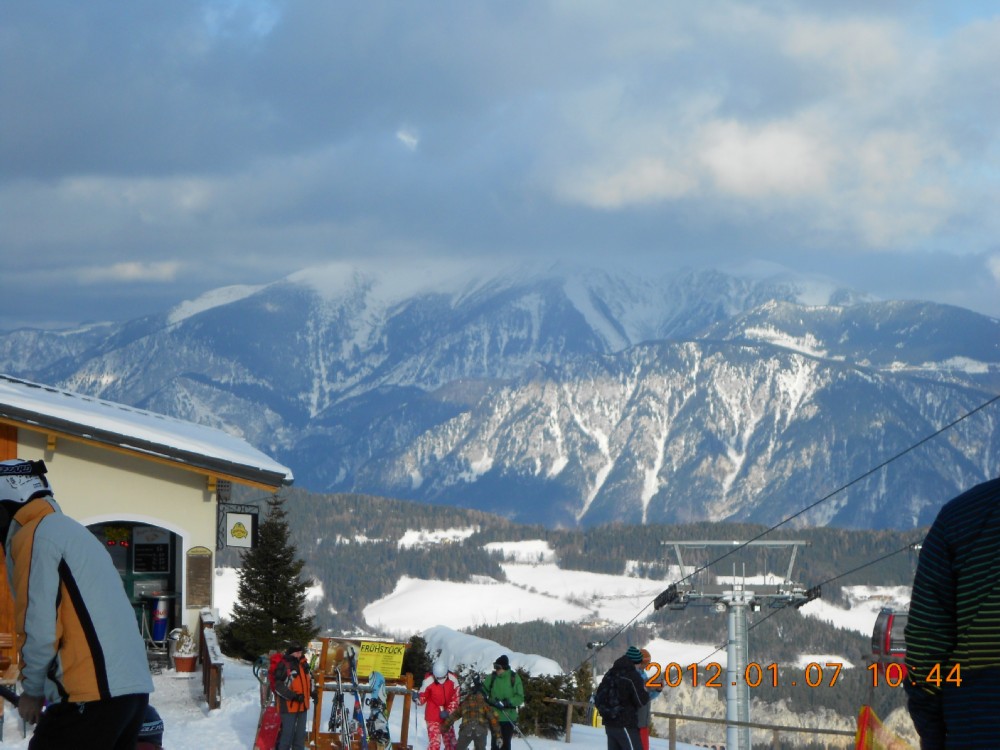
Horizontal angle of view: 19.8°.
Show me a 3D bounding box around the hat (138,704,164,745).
[{"bbox_3d":[-1.695,1.650,13.500,0.220,0.190,0.230,0,-1,18],"label":"hat"}]

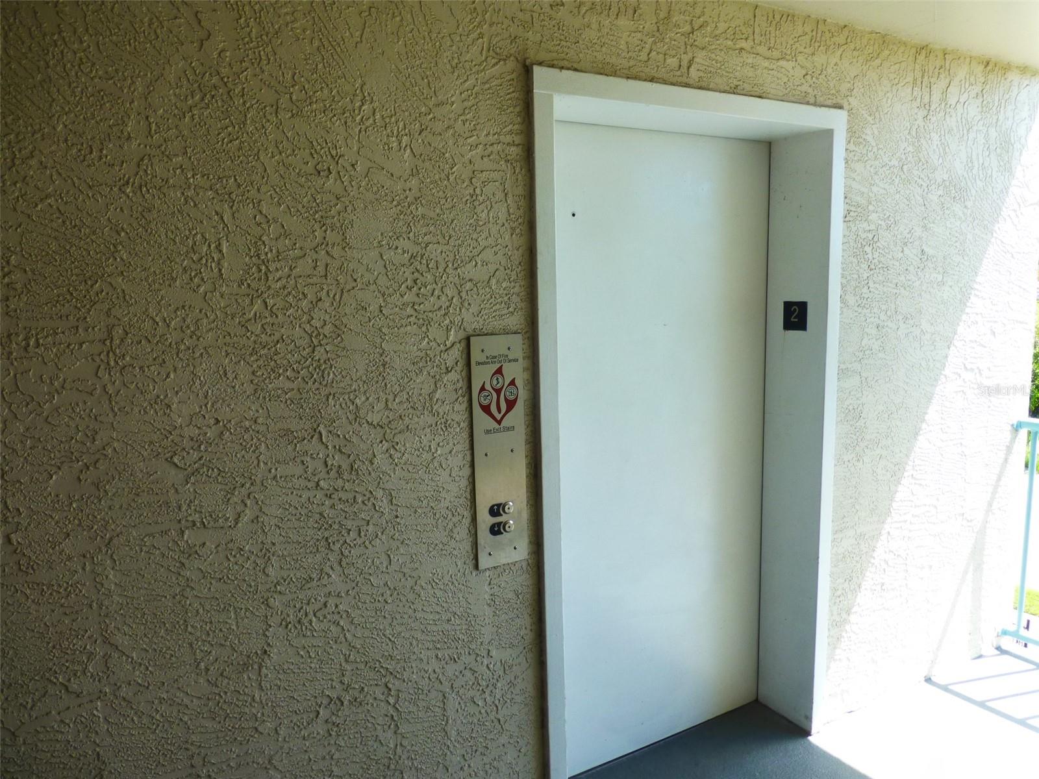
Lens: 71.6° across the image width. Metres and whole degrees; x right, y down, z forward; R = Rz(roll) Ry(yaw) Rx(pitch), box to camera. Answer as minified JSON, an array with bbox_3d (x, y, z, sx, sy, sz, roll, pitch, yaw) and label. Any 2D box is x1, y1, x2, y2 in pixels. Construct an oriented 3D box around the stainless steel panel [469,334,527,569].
[{"bbox_3d":[-0.050,0.166,1.890,0.150,0.615,0.020,-6,9,-28],"label":"stainless steel panel"}]

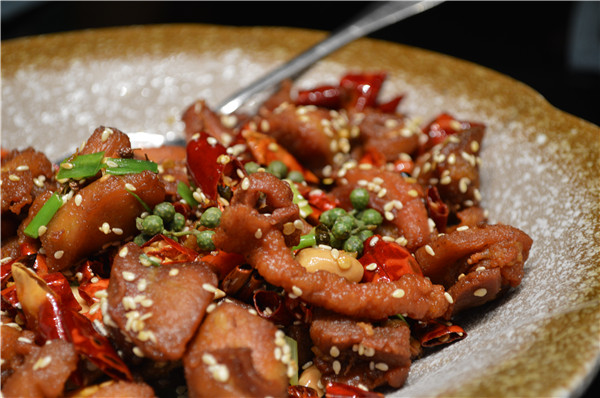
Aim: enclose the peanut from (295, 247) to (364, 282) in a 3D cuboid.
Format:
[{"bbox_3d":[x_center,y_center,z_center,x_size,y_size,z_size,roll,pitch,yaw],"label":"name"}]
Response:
[{"bbox_3d":[0.007,0.017,0.279,0.018,0.009,0.009,15,30,16],"label":"peanut"}]

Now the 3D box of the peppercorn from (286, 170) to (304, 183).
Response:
[{"bbox_3d":[-0.001,-0.006,0.315,0.005,0.005,0.005,-1,28,0],"label":"peppercorn"}]

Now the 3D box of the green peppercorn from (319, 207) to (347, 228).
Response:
[{"bbox_3d":[0.009,0.005,0.291,0.006,0.006,0.006,-1,28,0],"label":"green peppercorn"}]

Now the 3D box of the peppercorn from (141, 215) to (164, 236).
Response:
[{"bbox_3d":[-0.038,0.007,0.285,0.005,0.005,0.005,0,27,0],"label":"peppercorn"}]

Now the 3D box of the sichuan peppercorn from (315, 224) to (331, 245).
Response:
[{"bbox_3d":[0.006,0.009,0.297,0.004,0.005,0.004,0,28,0],"label":"sichuan peppercorn"}]

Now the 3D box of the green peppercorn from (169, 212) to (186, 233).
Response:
[{"bbox_3d":[-0.032,0.006,0.288,0.005,0.005,0.005,0,27,0],"label":"green peppercorn"}]

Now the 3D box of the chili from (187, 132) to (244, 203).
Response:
[{"bbox_3d":[-0.023,-0.009,0.297,0.015,0.019,0.011,-9,19,5],"label":"chili"}]

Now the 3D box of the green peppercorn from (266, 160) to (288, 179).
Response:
[{"bbox_3d":[-0.006,-0.008,0.318,0.006,0.006,0.006,-1,28,0],"label":"green peppercorn"}]

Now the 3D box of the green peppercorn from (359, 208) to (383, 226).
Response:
[{"bbox_3d":[0.019,0.005,0.290,0.005,0.005,0.005,-1,28,0],"label":"green peppercorn"}]

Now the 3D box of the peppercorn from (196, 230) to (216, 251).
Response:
[{"bbox_3d":[-0.023,0.011,0.283,0.005,0.005,0.005,0,27,0],"label":"peppercorn"}]

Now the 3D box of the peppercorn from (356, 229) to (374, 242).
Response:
[{"bbox_3d":[0.017,0.009,0.283,0.005,0.005,0.005,-1,28,0],"label":"peppercorn"}]

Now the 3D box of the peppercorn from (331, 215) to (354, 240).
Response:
[{"bbox_3d":[0.011,0.007,0.282,0.006,0.006,0.006,-1,28,0],"label":"peppercorn"}]

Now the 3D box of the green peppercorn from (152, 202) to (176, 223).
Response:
[{"bbox_3d":[-0.036,0.004,0.295,0.006,0.006,0.006,-1,28,0],"label":"green peppercorn"}]

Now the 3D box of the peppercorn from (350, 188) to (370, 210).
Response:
[{"bbox_3d":[0.016,0.000,0.295,0.005,0.005,0.005,0,27,0],"label":"peppercorn"}]

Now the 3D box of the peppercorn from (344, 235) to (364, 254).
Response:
[{"bbox_3d":[0.013,0.011,0.276,0.005,0.005,0.005,-1,28,0],"label":"peppercorn"}]

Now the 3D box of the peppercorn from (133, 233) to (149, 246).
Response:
[{"bbox_3d":[-0.040,0.011,0.283,0.005,0.005,0.005,0,27,0],"label":"peppercorn"}]

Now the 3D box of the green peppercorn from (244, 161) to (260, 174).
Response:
[{"bbox_3d":[-0.014,-0.009,0.320,0.005,0.005,0.005,-1,28,0],"label":"green peppercorn"}]

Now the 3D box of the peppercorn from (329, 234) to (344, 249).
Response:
[{"bbox_3d":[0.009,0.010,0.280,0.005,0.005,0.005,-1,28,0],"label":"peppercorn"}]

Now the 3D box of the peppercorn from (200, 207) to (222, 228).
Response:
[{"bbox_3d":[-0.023,0.005,0.287,0.005,0.005,0.005,0,27,0],"label":"peppercorn"}]

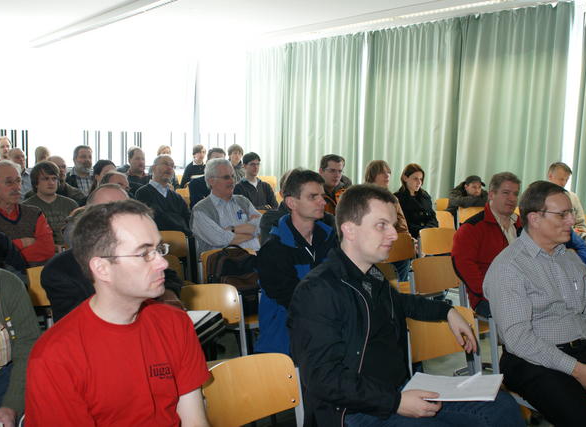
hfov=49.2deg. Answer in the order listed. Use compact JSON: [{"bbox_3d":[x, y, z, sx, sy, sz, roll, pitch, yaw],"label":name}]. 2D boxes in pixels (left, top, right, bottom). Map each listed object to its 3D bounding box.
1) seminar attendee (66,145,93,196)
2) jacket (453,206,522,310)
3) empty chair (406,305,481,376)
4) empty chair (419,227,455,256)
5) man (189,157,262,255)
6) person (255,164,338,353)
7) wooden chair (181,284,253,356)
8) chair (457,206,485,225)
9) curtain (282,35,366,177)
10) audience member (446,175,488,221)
[{"bbox_3d":[-1.691,0.106,5.447,0.500,1.310,0.800,-4,10,-35],"label":"seminar attendee"},{"bbox_3d":[1.115,0.285,3.546,0.520,0.630,0.400,-6,11,-40],"label":"jacket"},{"bbox_3d":[0.725,0.833,2.447,0.430,0.830,0.500,-3,9,-31],"label":"empty chair"},{"bbox_3d":[1.179,0.523,4.644,0.450,0.800,0.500,-4,10,-33],"label":"empty chair"},{"bbox_3d":[-0.287,0.350,3.673,0.520,1.300,0.820,-6,11,-40],"label":"man"},{"bbox_3d":[0.190,0.465,2.873,0.520,1.300,0.820,-6,11,-40],"label":"person"},{"bbox_3d":[-0.294,0.770,2.701,0.430,0.830,0.500,-4,10,-35],"label":"wooden chair"},{"bbox_3d":[1.816,0.383,5.872,0.430,0.830,0.500,-4,10,-35],"label":"chair"},{"bbox_3d":[0.377,-1.379,10.249,0.200,2.720,2.250,-4,10,-32],"label":"curtain"},{"bbox_3d":[1.738,0.090,6.700,0.520,1.050,0.800,-4,10,-33],"label":"audience member"}]

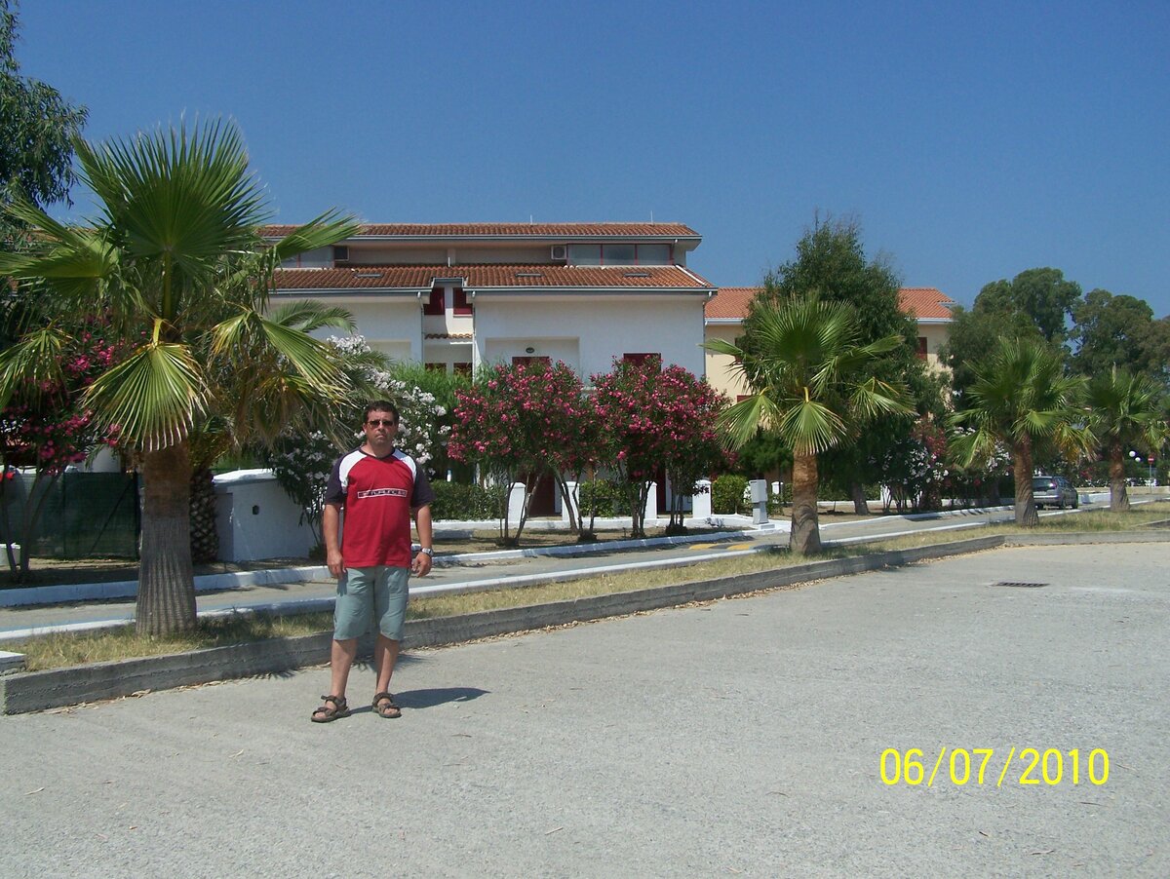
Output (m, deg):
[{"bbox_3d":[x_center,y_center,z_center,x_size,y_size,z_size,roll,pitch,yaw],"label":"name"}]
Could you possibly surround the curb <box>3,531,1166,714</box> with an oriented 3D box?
[{"bbox_3d":[3.220,1.653,16.441,2.026,0.240,22.585,-1,-2,40],"label":"curb"}]

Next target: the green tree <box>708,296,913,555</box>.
[{"bbox_3d":[3.108,-0.181,17.700,2.750,3.500,2.750,0,-1,0],"label":"green tree"}]

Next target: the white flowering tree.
[{"bbox_3d":[-3.751,0.040,21.000,2.950,3.450,2.800,0,-1,0],"label":"white flowering tree"}]

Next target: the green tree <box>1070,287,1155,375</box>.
[{"bbox_3d":[41.148,-3.830,100.000,7.200,15.500,7.000,0,-1,0],"label":"green tree"}]

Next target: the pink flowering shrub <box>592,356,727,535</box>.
[{"bbox_3d":[1.485,0.107,25.600,2.600,3.500,2.600,0,-1,0],"label":"pink flowering shrub"}]

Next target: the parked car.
[{"bbox_3d":[22.526,2.539,62.000,1.800,1.600,4.400,-1,-2,33],"label":"parked car"}]

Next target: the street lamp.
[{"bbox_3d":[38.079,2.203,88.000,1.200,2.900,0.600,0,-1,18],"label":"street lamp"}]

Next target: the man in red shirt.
[{"bbox_3d":[-1.182,0.669,7.200,0.650,1.760,0.400,0,-1,-7],"label":"man in red shirt"}]

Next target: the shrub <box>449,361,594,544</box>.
[{"bbox_3d":[-1.123,0.231,22.600,2.450,3.200,2.450,0,-1,0],"label":"shrub"}]

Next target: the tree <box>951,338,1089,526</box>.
[{"bbox_3d":[9.076,-0.163,26.800,2.800,3.850,2.800,0,-1,0],"label":"tree"}]

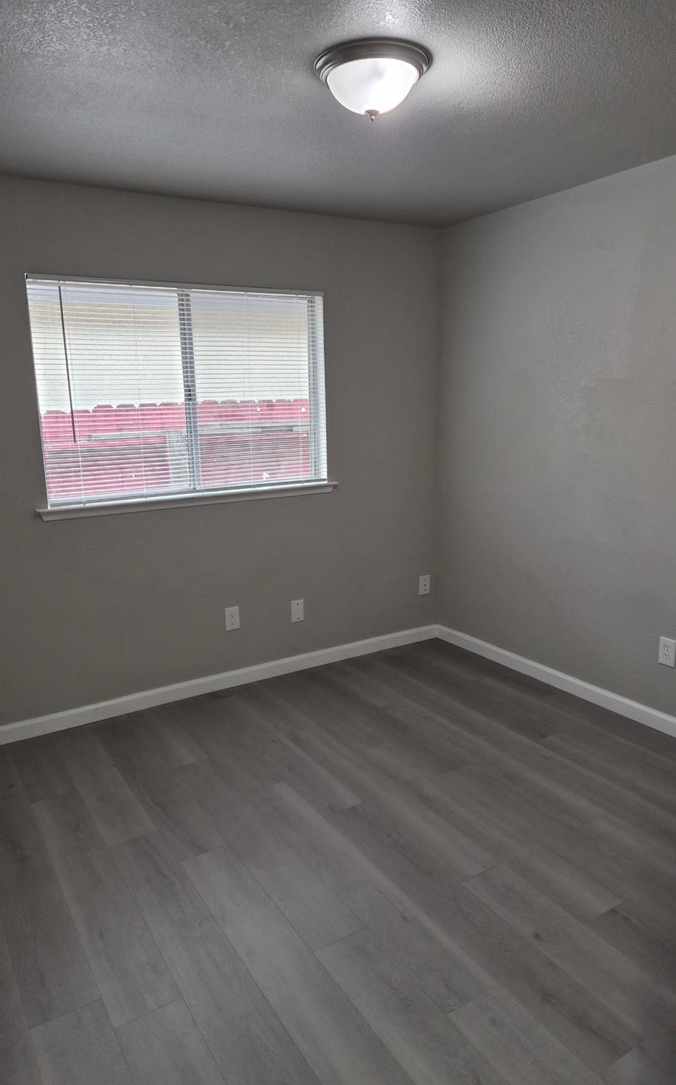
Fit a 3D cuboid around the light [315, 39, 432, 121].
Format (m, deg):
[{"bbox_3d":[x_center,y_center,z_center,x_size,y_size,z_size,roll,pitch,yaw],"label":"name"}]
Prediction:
[{"bbox_3d":[0.100,-1.271,2.034,0.332,0.150,0.332,-1,12,0],"label":"light"}]

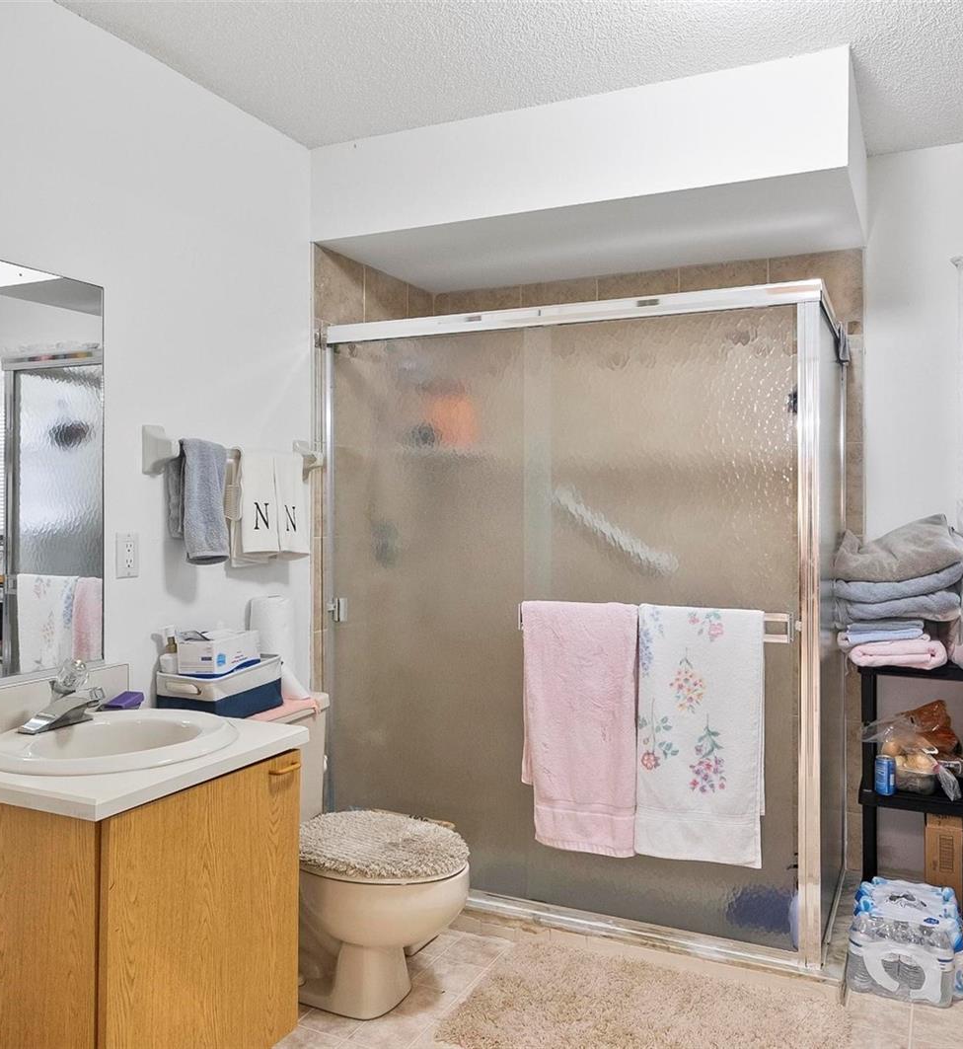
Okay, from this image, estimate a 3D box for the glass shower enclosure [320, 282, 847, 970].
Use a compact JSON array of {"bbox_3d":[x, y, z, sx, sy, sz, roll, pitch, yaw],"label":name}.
[{"bbox_3d":[0.342,0.255,2.968,1.610,1.820,0.750,1,1,25],"label":"glass shower enclosure"}]

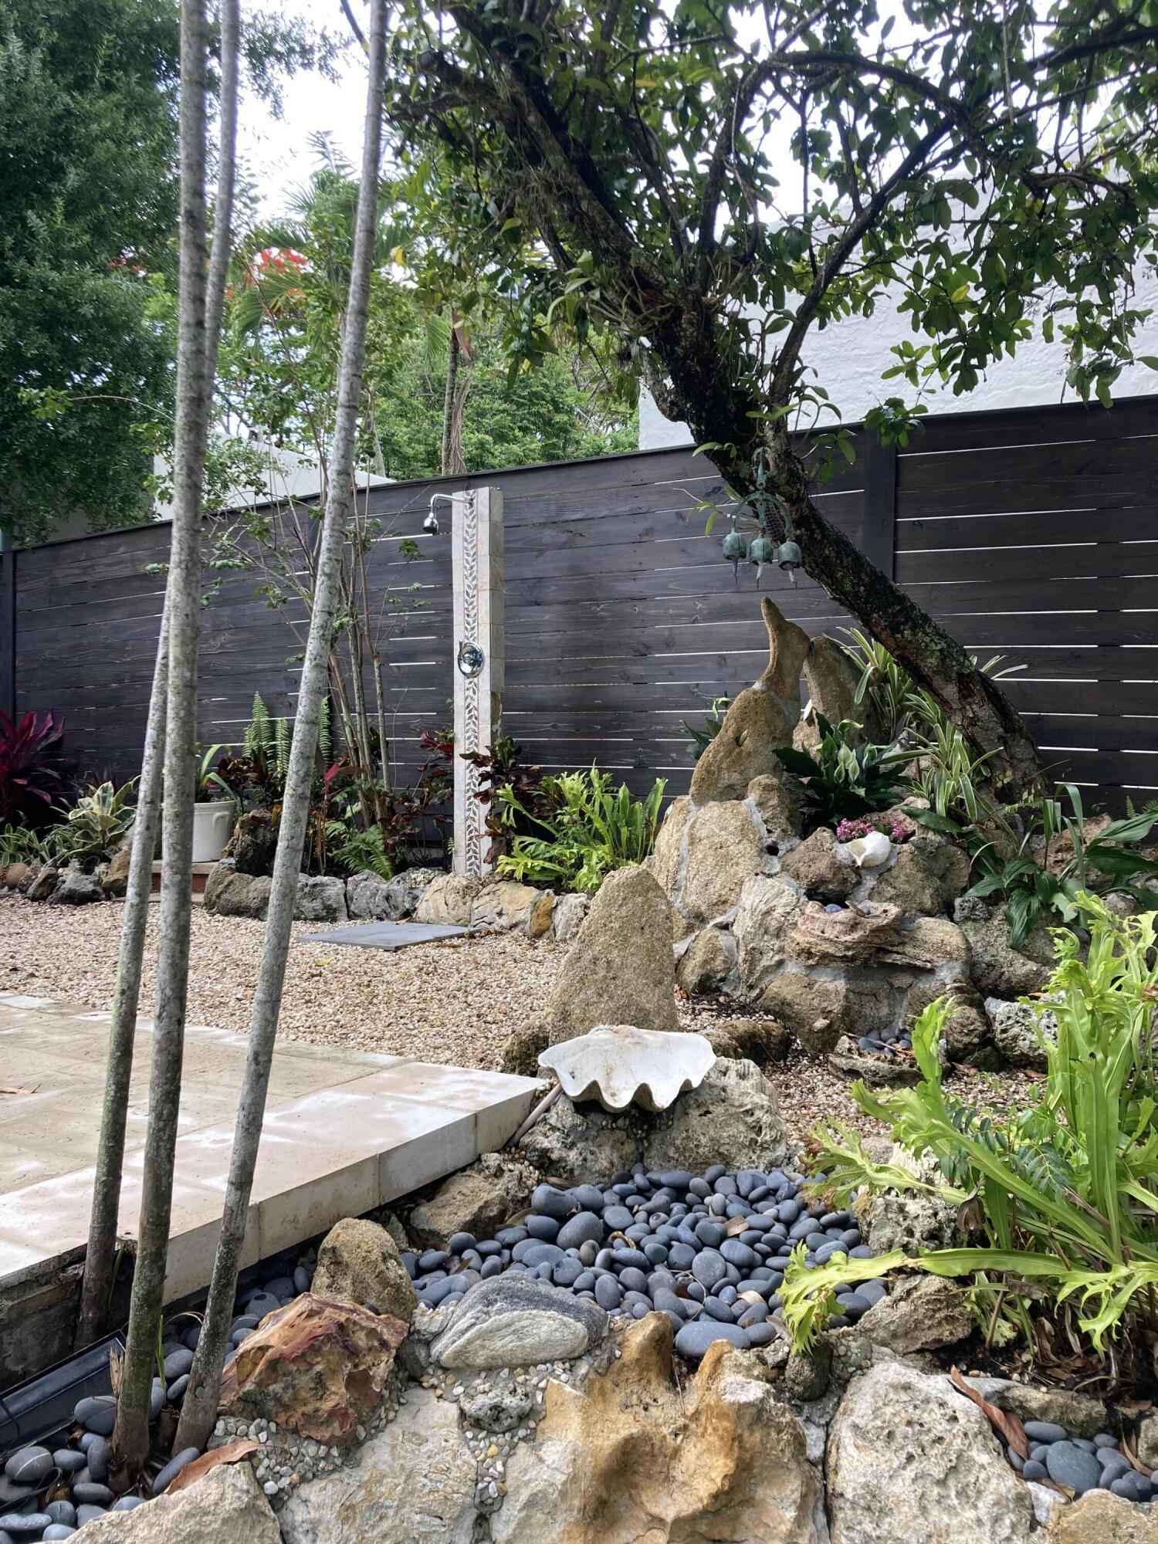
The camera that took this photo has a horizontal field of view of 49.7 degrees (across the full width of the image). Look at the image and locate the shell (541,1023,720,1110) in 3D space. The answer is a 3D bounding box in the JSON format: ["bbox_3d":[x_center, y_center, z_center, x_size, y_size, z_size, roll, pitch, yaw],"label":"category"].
[{"bbox_3d":[0.118,0.763,3.238,0.450,0.170,0.270,0,3,0],"label":"shell"}]

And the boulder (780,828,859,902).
[{"bbox_3d":[0.788,0.304,4.118,0.270,0.240,0.260,0,3,0],"label":"boulder"}]

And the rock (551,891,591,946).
[{"bbox_3d":[-0.032,0.573,4.920,0.150,0.205,0.180,0,1,-5],"label":"rock"}]

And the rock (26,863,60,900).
[{"bbox_3d":[-2.690,0.549,6.270,0.160,0.180,0.160,-1,1,-22],"label":"rock"}]

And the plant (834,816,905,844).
[{"bbox_3d":[1.007,0.197,4.334,0.260,0.120,0.200,0,3,0],"label":"plant"}]

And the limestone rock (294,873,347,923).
[{"bbox_3d":[-1.237,0.599,5.930,0.270,0.235,0.240,0,1,30],"label":"limestone rock"}]

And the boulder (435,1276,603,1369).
[{"bbox_3d":[-0.092,0.842,1.920,0.260,0.115,0.150,0,1,-3],"label":"boulder"}]

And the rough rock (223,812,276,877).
[{"bbox_3d":[-1.691,0.383,6.450,0.290,0.350,0.290,0,1,0],"label":"rough rock"}]

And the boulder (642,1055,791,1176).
[{"bbox_3d":[0.274,0.692,2.520,0.300,0.245,0.250,0,1,0],"label":"boulder"}]

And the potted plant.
[{"bbox_3d":[-2.045,0.156,6.780,0.380,0.625,0.380,0,1,-17],"label":"potted plant"}]

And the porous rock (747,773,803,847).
[{"bbox_3d":[0.678,0.128,4.350,0.200,0.250,0.200,0,1,0],"label":"porous rock"}]

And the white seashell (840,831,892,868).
[{"bbox_3d":[0.809,0.218,3.520,0.140,0.100,0.120,0,1,13],"label":"white seashell"}]

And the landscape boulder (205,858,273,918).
[{"bbox_3d":[-1.689,0.585,6.253,0.360,0.270,0.300,0,3,0],"label":"landscape boulder"}]

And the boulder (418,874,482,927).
[{"bbox_3d":[-0.634,0.618,6.085,0.310,0.230,0.240,0,3,0],"label":"boulder"}]

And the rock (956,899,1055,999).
[{"bbox_3d":[1.181,0.486,3.450,0.270,0.270,0.270,0,1,0],"label":"rock"}]

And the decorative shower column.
[{"bbox_3d":[-0.473,-0.403,5.800,0.225,1.840,0.120,0,1,36],"label":"decorative shower column"}]

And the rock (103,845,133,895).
[{"bbox_3d":[-2.372,0.510,6.430,0.165,0.250,0.170,0,1,-20],"label":"rock"}]

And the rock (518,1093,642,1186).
[{"bbox_3d":[0.004,0.796,2.720,0.260,0.190,0.220,0,1,0],"label":"rock"}]

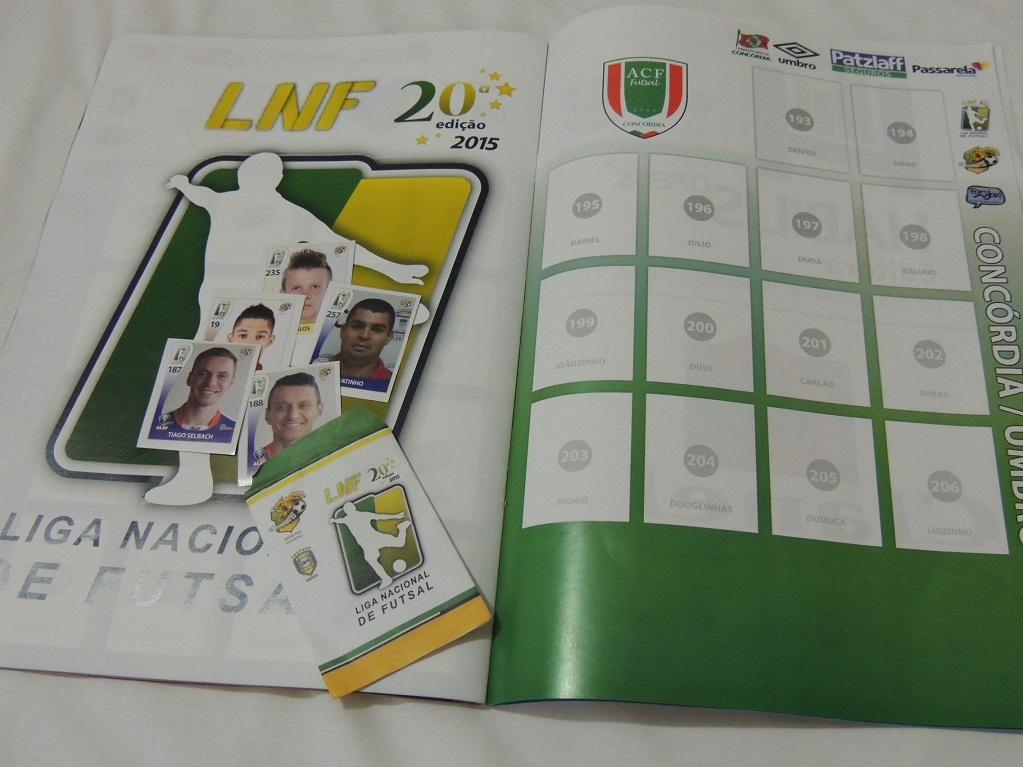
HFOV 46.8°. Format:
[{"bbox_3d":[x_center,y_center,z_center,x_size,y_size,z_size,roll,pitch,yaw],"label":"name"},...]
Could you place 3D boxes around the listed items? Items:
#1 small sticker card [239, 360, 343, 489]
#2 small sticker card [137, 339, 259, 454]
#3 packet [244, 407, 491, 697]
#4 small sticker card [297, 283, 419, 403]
[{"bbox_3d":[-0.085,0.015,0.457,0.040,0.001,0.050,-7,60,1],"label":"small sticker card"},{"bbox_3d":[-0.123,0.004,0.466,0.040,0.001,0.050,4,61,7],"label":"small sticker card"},{"bbox_3d":[-0.057,0.056,0.429,0.060,0.003,0.100,-26,62,-10],"label":"packet"},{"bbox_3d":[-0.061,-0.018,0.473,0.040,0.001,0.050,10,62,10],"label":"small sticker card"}]

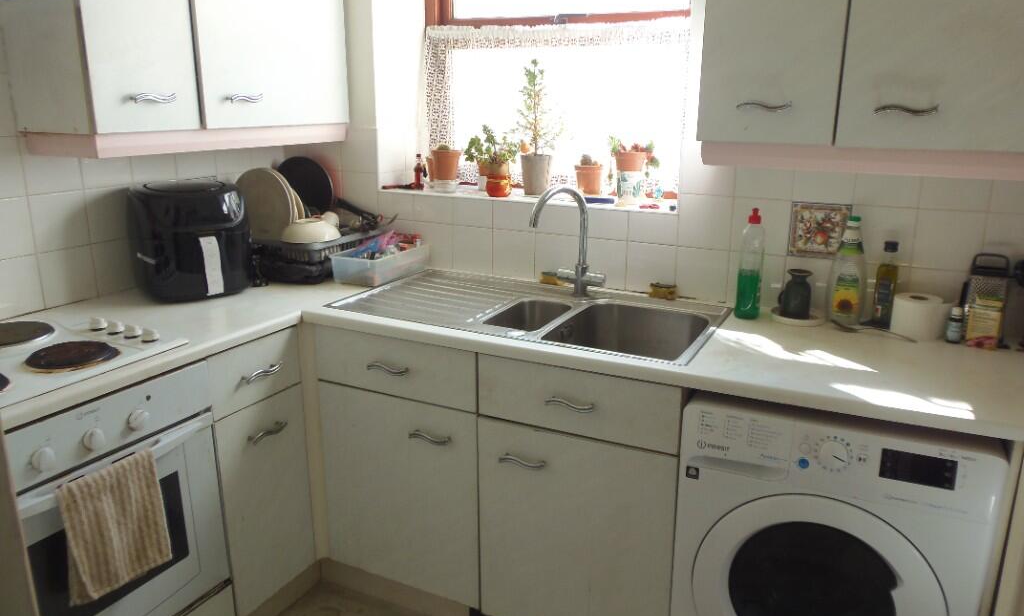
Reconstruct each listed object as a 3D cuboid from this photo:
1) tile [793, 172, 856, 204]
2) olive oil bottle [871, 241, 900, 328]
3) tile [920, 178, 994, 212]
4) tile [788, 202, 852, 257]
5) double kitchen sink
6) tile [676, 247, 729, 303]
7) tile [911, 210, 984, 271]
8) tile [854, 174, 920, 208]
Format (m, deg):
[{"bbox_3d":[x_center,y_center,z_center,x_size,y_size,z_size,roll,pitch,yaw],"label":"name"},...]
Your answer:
[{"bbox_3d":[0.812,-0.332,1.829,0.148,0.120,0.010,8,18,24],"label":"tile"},{"bbox_3d":[0.966,-0.064,1.829,0.056,0.222,0.056,9,17,27],"label":"olive oil bottle"},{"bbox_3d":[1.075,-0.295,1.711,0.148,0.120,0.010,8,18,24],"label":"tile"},{"bbox_3d":[0.828,-0.208,1.908,0.149,0.149,0.009,8,17,24],"label":"tile"},{"bbox_3d":[0.046,0.073,1.970,0.983,0.168,0.519,8,17,25],"label":"double kitchen sink"},{"bbox_3d":[0.541,-0.097,2.031,0.146,0.146,0.010,8,17,25],"label":"tile"},{"bbox_3d":[1.101,-0.170,1.785,0.149,0.149,0.008,8,17,24],"label":"tile"},{"bbox_3d":[0.943,-0.321,1.767,0.146,0.138,0.010,8,17,25],"label":"tile"}]

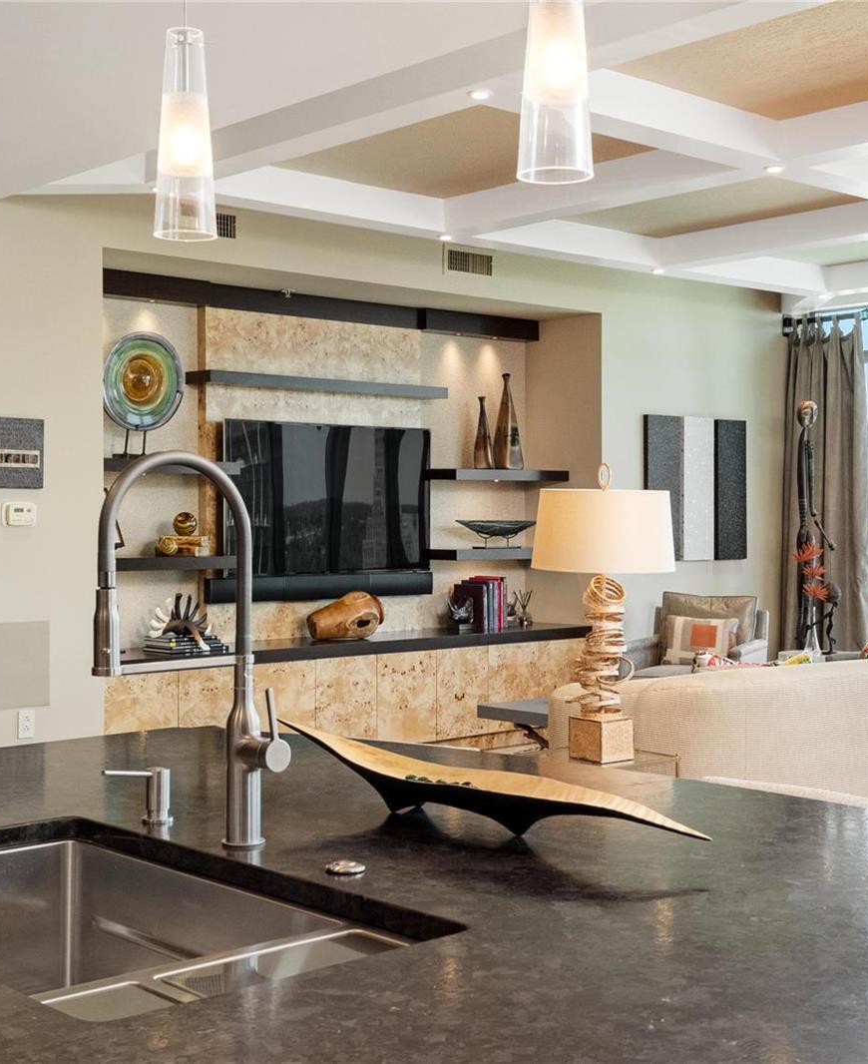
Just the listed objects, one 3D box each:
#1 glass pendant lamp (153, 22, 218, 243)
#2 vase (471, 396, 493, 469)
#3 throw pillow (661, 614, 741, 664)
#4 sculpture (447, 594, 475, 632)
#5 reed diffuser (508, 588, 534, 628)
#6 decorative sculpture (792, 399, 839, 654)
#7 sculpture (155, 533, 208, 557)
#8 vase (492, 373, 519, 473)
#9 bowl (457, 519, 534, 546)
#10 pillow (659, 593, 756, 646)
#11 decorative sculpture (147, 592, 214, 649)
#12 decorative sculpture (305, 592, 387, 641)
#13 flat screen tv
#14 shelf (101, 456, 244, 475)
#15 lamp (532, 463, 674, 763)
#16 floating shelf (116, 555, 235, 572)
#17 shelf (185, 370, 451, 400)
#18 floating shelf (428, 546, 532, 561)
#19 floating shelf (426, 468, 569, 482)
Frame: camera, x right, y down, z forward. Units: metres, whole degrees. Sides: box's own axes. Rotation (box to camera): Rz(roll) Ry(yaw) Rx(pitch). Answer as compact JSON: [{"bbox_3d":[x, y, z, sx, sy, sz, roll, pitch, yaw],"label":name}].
[{"bbox_3d":[-0.367,-0.590,2.360,0.094,0.300,0.094,0,0,0],"label":"glass pendant lamp"},{"bbox_3d":[0.284,-0.577,9.351,0.128,0.423,0.128,-1,1,-43],"label":"vase"},{"bbox_3d":[1.542,0.623,9.220,0.440,0.280,0.130,0,-18,34],"label":"throw pillow"},{"bbox_3d":[0.158,0.474,9.013,0.120,0.205,0.110,0,0,-42],"label":"sculpture"},{"bbox_3d":[0.540,0.460,9.668,0.120,0.225,0.115,0,0,-43],"label":"reed diffuser"},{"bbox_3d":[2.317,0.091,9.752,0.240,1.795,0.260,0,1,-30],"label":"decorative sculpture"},{"bbox_3d":[-1.261,0.071,8.005,0.225,0.120,0.140,0,0,-42],"label":"sculpture"},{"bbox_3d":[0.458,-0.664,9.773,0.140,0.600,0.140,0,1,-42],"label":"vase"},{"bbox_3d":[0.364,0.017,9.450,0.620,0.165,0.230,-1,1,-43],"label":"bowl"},{"bbox_3d":[1.620,0.575,9.380,0.550,0.410,0.160,0,-12,34],"label":"pillow"},{"bbox_3d":[-1.249,0.440,7.873,0.330,0.275,0.210,-1,1,-43],"label":"decorative sculpture"},{"bbox_3d":[-0.478,0.451,8.620,0.410,0.265,0.240,0,0,-24],"label":"decorative sculpture"},{"bbox_3d":[-0.559,-0.176,8.634,1.440,0.806,0.065,-1,1,-43],"label":"flat screen tv"},{"bbox_3d":[-1.435,-0.312,7.773,0.952,0.063,0.361,-1,1,-43],"label":"shelf"},{"bbox_3d":[0.494,0.236,4.650,0.412,0.868,0.412,0,1,0],"label":"lamp"},{"bbox_3d":[-1.473,0.159,8.046,0.950,0.064,0.368,0,1,-42],"label":"floating shelf"},{"bbox_3d":[-0.601,-0.790,8.739,1.640,0.065,0.240,0,0,-42],"label":"shelf"},{"bbox_3d":[0.363,0.131,9.716,0.955,0.063,0.368,0,1,-42],"label":"floating shelf"},{"bbox_3d":[0.350,-0.329,9.464,0.947,0.063,0.361,-1,1,-43],"label":"floating shelf"}]

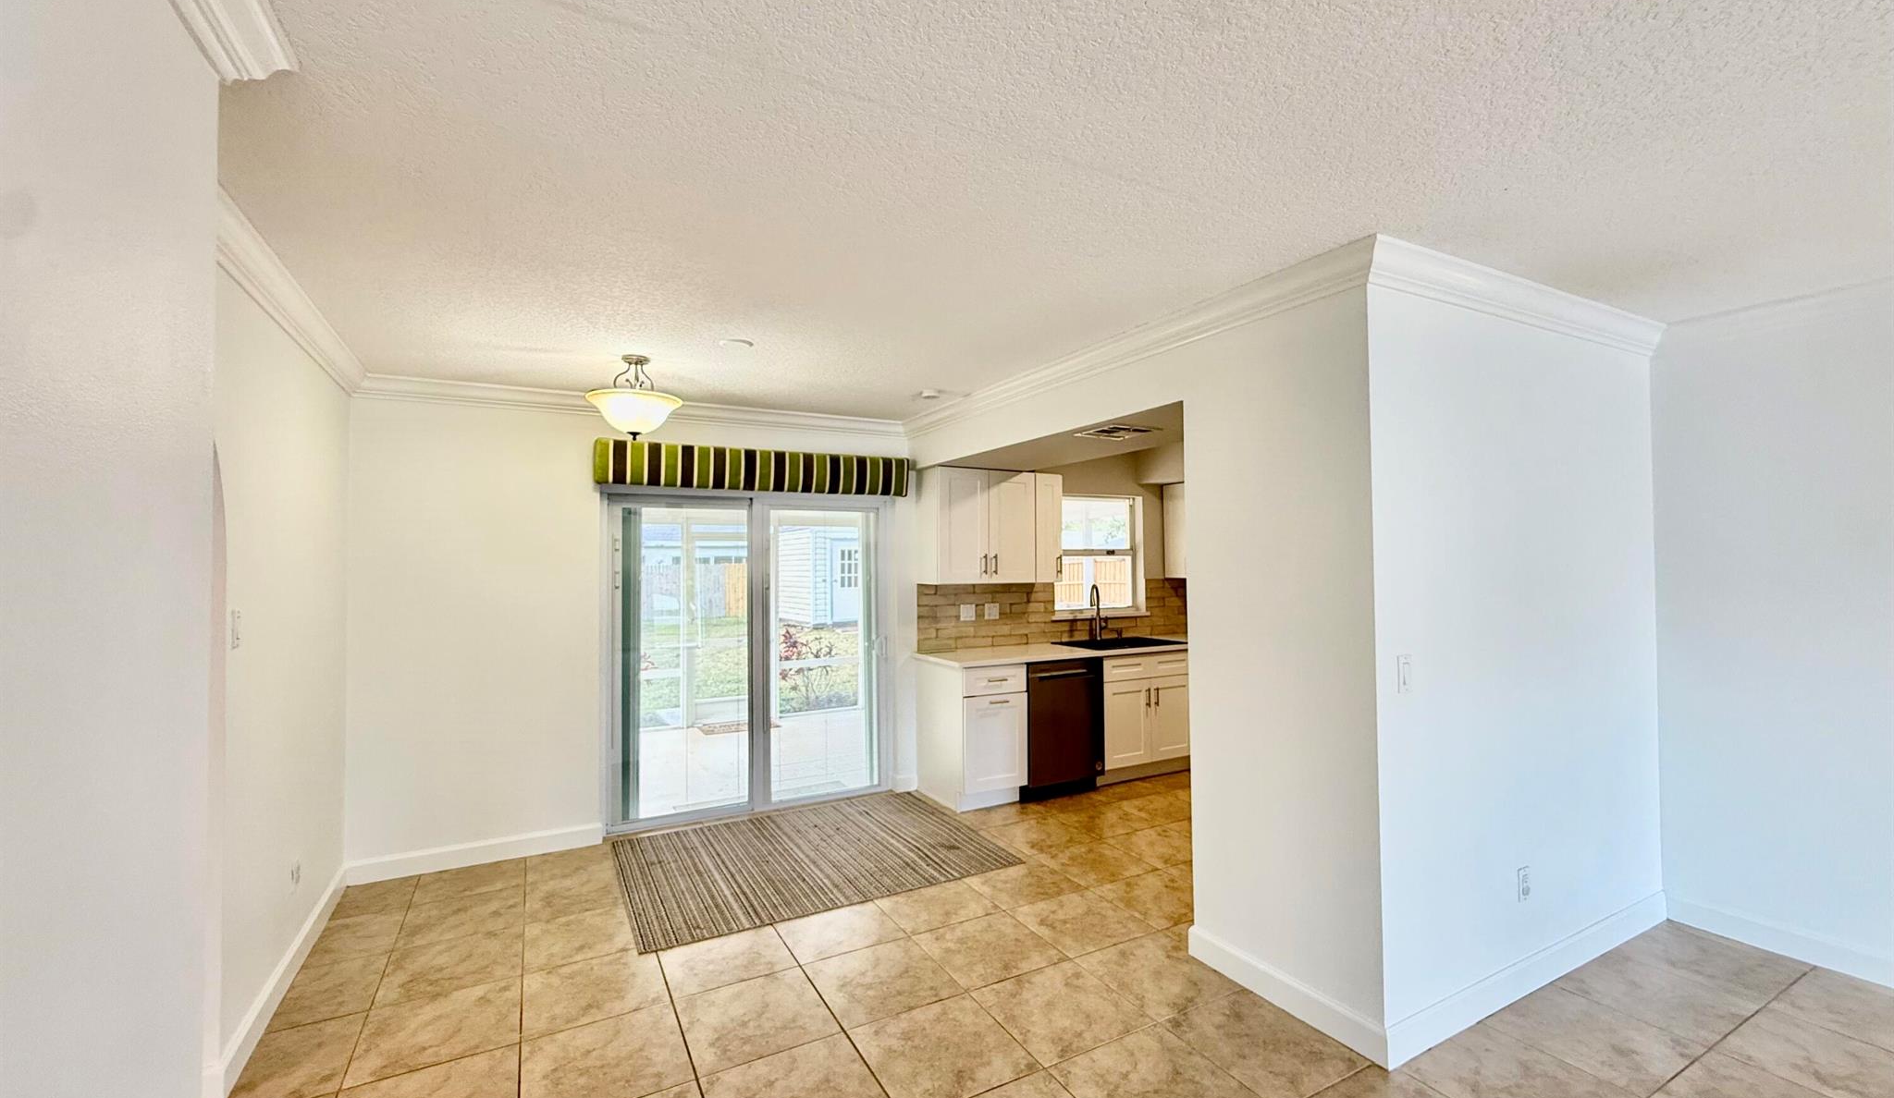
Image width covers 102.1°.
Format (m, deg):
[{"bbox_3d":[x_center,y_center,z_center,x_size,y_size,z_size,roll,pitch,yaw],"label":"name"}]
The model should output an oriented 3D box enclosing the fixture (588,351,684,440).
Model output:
[{"bbox_3d":[-1.385,-0.674,3.413,0.420,0.374,0.420,0,-1,-29],"label":"fixture"}]

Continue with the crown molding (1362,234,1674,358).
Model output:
[{"bbox_3d":[2.121,-0.853,2.728,2.027,0.095,0.086,0,-1,-29],"label":"crown molding"}]

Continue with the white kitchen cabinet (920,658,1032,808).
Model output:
[{"bbox_3d":[0.160,1.166,4.962,0.465,0.891,0.614,0,-1,-29],"label":"white kitchen cabinet"}]

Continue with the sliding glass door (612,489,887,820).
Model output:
[{"bbox_3d":[-1.164,0.612,4.731,1.742,1.993,0.106,0,-1,-29],"label":"sliding glass door"}]

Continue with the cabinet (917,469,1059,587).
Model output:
[{"bbox_3d":[0.303,-0.145,5.243,0.983,0.759,0.321,0,-1,-29],"label":"cabinet"}]

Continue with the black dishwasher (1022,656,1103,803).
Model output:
[{"bbox_3d":[0.644,1.167,5.189,0.618,0.876,0.596,0,-1,-29],"label":"black dishwasher"}]

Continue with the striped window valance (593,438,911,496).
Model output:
[{"bbox_3d":[-1.089,-0.462,4.570,1.853,0.242,0.146,0,-1,-29],"label":"striped window valance"}]

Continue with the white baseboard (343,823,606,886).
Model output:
[{"bbox_3d":[-2.358,1.550,3.907,1.120,0.104,0.017,0,-1,-29],"label":"white baseboard"}]

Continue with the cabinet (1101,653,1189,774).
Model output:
[{"bbox_3d":[1.274,1.135,5.573,0.838,0.808,0.614,0,-1,-29],"label":"cabinet"}]

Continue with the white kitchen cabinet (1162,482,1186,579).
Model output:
[{"bbox_3d":[2.087,-0.141,6.221,0.572,0.759,0.316,0,-1,-29],"label":"white kitchen cabinet"}]

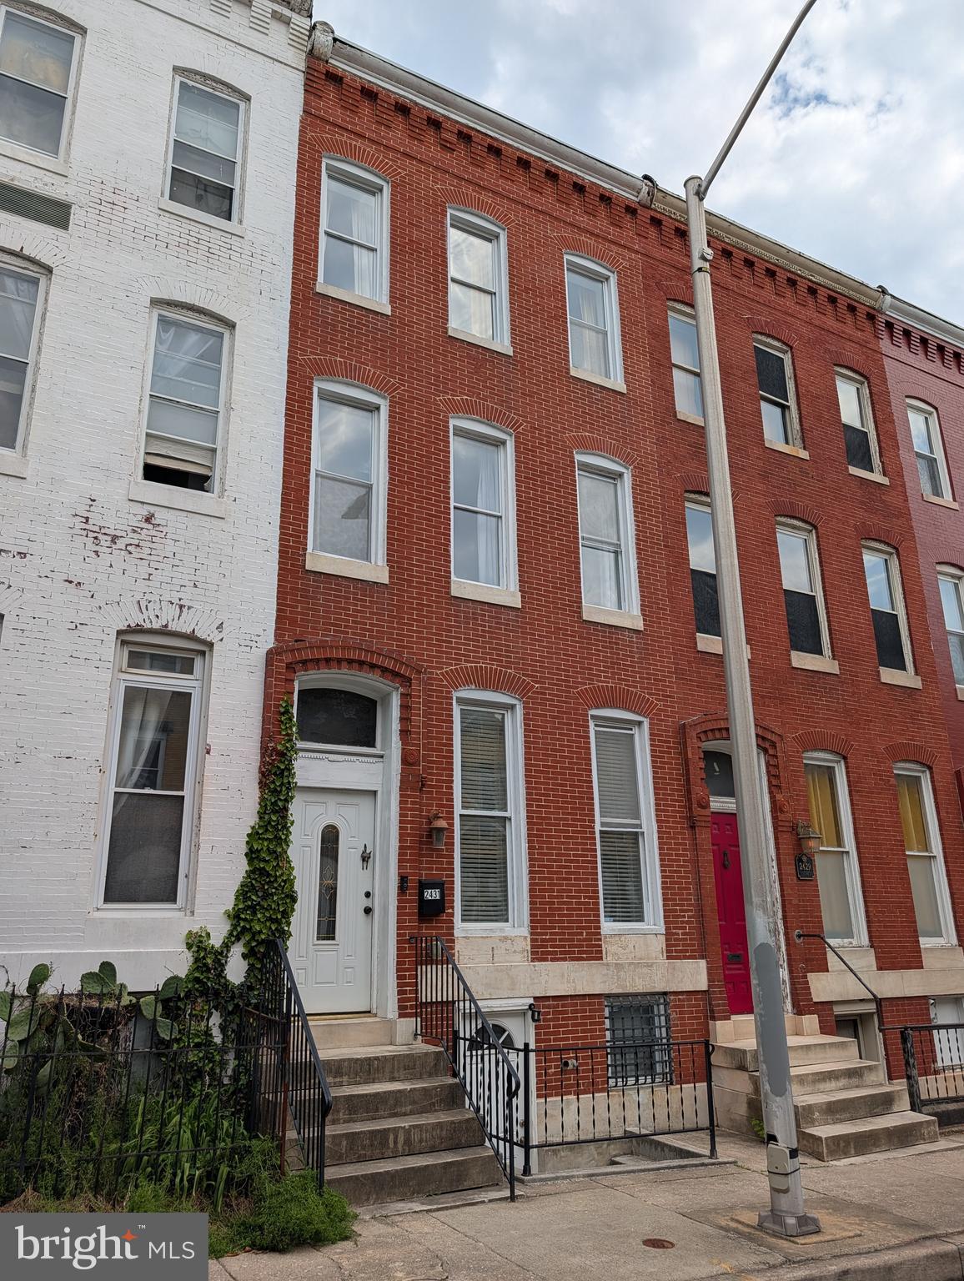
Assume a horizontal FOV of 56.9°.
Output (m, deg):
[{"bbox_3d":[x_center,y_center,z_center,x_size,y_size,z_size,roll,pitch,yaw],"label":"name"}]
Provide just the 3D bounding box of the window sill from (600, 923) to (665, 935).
[{"bbox_3d":[1.591,3.087,9.474,0.814,0.088,0.140,9,-21,-27],"label":"window sill"}]

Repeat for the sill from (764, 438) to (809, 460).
[{"bbox_3d":[4.467,-2.795,13.106,0.865,0.145,0.170,9,-21,-27],"label":"sill"}]

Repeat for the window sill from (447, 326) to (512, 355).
[{"bbox_3d":[-0.042,-3.474,10.445,0.844,0.130,0.160,9,-21,-27],"label":"window sill"}]

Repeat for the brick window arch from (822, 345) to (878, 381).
[{"bbox_3d":[5.774,-4.370,14.050,1.147,0.331,0.110,9,-21,-27],"label":"brick window arch"}]

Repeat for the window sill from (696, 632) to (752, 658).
[{"bbox_3d":[2.990,0.115,11.216,0.859,0.202,0.170,9,-21,-27],"label":"window sill"}]

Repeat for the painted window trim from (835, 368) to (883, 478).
[{"bbox_3d":[5.788,-3.406,13.866,0.832,1.837,0.140,9,-20,-27],"label":"painted window trim"}]

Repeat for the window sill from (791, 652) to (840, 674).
[{"bbox_3d":[4.409,0.338,11.936,0.870,0.202,0.170,9,-21,-27],"label":"window sill"}]

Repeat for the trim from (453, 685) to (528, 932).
[{"bbox_3d":[0.065,1.716,9.097,0.828,2.500,0.140,9,-21,-27],"label":"trim"}]

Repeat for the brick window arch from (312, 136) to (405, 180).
[{"bbox_3d":[-1.502,-5.695,10.503,1.177,0.338,0.130,9,-20,-27],"label":"brick window arch"}]

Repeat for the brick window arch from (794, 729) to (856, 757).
[{"bbox_3d":[4.336,1.303,11.412,1.154,0.314,0.130,9,-20,-27],"label":"brick window arch"}]

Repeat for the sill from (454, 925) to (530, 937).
[{"bbox_3d":[0.085,2.855,8.707,0.819,0.088,0.140,9,-21,-27],"label":"sill"}]

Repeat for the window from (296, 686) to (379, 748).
[{"bbox_3d":[-1.467,0.757,8.826,0.893,0.562,0.060,9,-21,-27],"label":"window"}]

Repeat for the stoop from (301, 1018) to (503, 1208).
[{"bbox_3d":[-0.895,3.495,6.771,1.468,0.966,1.748,9,-20,-27],"label":"stoop"}]

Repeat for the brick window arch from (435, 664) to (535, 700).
[{"bbox_3d":[0.034,0.427,9.307,1.177,0.322,0.130,9,-20,-27],"label":"brick window arch"}]

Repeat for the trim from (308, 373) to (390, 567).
[{"bbox_3d":[-1.423,-1.804,9.410,0.851,2.123,0.130,9,-21,-27],"label":"trim"}]

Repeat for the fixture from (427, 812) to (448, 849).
[{"bbox_3d":[-0.437,1.811,8.558,0.190,0.370,0.255,9,-21,-27],"label":"fixture"}]

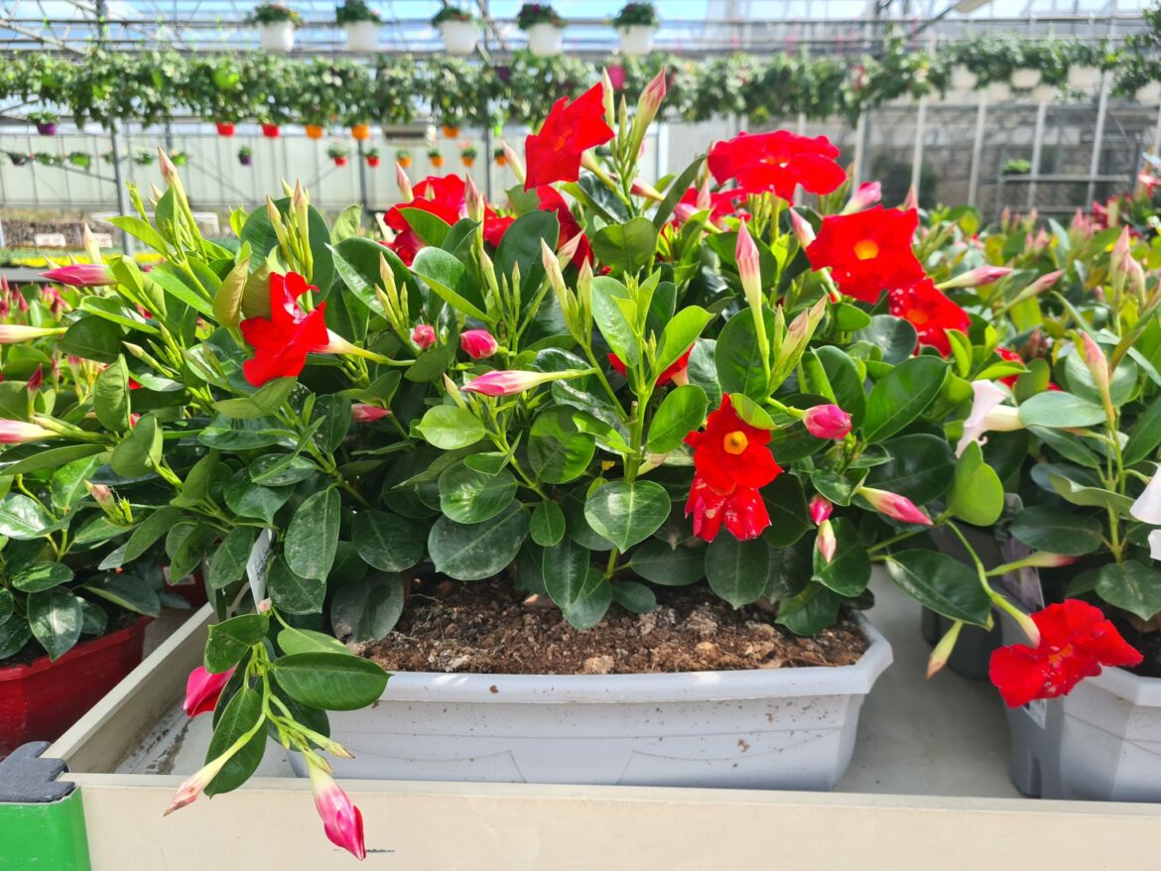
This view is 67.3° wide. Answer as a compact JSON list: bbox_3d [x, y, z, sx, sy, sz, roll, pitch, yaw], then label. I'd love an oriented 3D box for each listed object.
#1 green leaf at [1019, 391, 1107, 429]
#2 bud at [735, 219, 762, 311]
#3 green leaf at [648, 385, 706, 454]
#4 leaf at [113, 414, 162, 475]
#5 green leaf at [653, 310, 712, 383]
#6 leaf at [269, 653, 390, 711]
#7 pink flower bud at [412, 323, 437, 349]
[{"bbox_3d":[0.343,-0.018,0.620,0.064,0.012,0.037,5,42,-8],"label":"green leaf"},{"bbox_3d":[0.121,-0.123,0.630,0.018,0.065,0.018,-12,0,0],"label":"bud"},{"bbox_3d":[0.078,-0.012,0.700,0.046,0.066,0.016,37,-11,24],"label":"green leaf"},{"bbox_3d":[-0.297,0.006,0.585,0.034,0.046,0.016,-33,-25,30],"label":"leaf"},{"bbox_3d":[0.073,-0.064,0.620,0.035,0.063,0.018,37,-6,16],"label":"green leaf"},{"bbox_3d":[-0.161,0.158,0.560,0.077,0.040,0.016,5,-30,3],"label":"leaf"},{"bbox_3d":[-0.125,-0.079,0.700,0.021,0.021,0.035,0,-6,-6],"label":"pink flower bud"}]

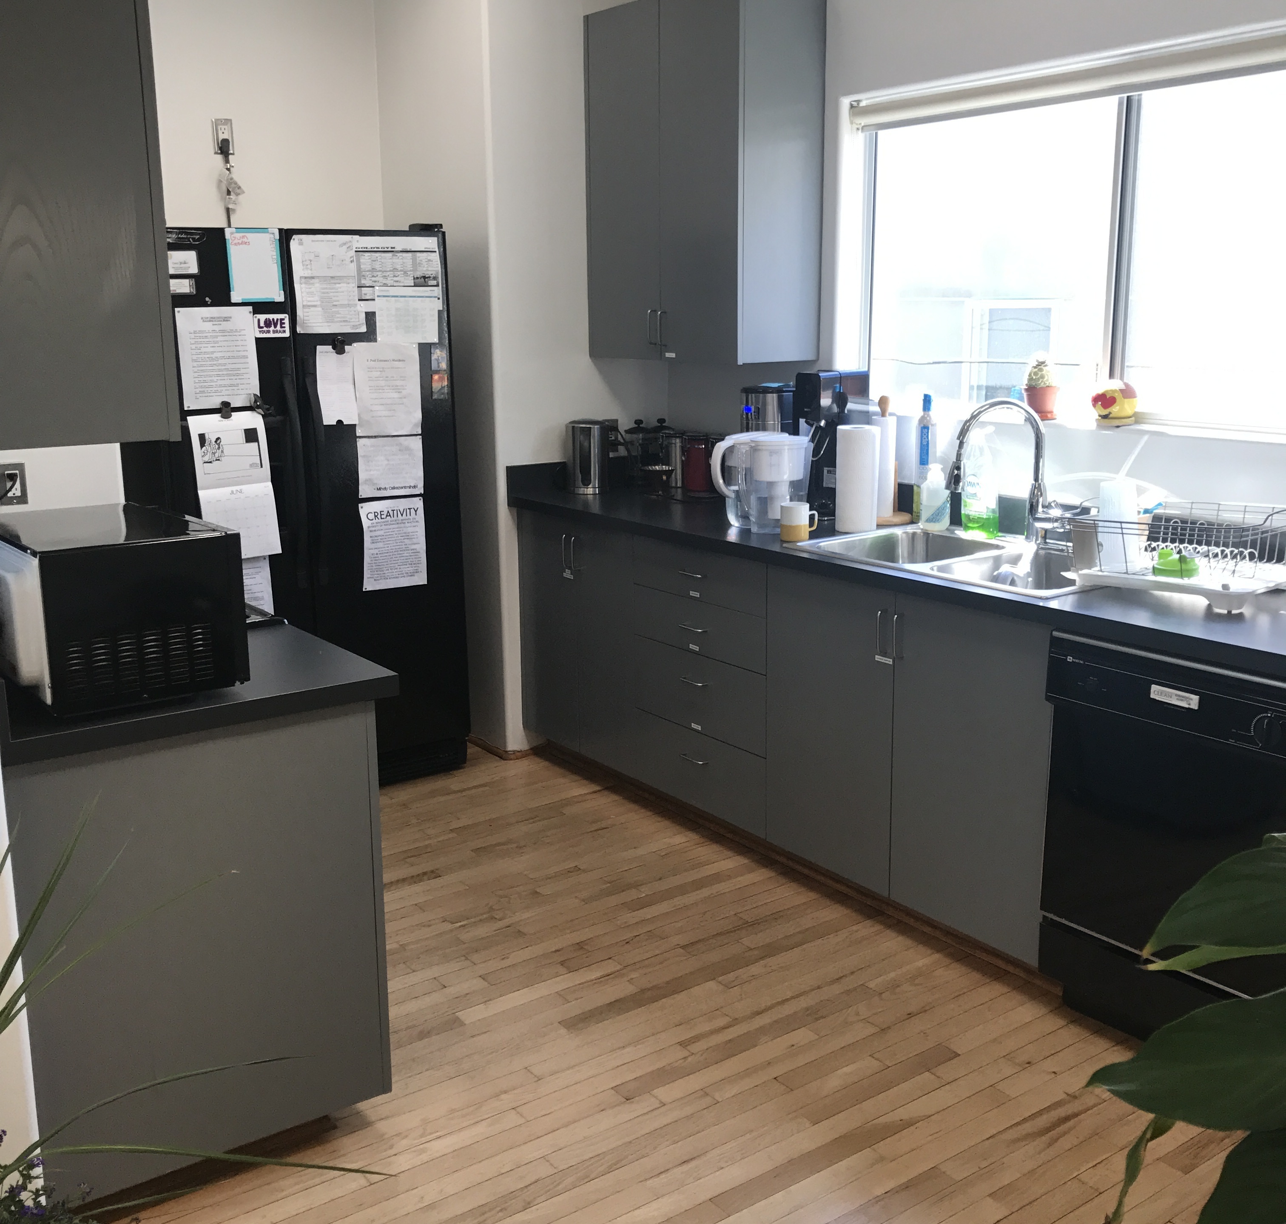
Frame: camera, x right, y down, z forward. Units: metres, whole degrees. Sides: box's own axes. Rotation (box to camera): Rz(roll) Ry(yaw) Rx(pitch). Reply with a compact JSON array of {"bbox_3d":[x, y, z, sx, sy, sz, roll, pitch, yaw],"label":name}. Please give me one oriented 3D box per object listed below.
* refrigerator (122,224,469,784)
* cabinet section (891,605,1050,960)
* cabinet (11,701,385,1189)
[{"bbox_3d":[-1.159,-0.322,4.468,0.915,1.755,0.735,-9,15,-34],"label":"refrigerator"},{"bbox_3d":[0.969,0.333,3.339,0.590,0.772,0.455,-9,15,-35],"label":"cabinet section"},{"bbox_3d":[-0.814,0.539,2.409,0.585,0.805,0.455,-9,15,-34],"label":"cabinet"}]

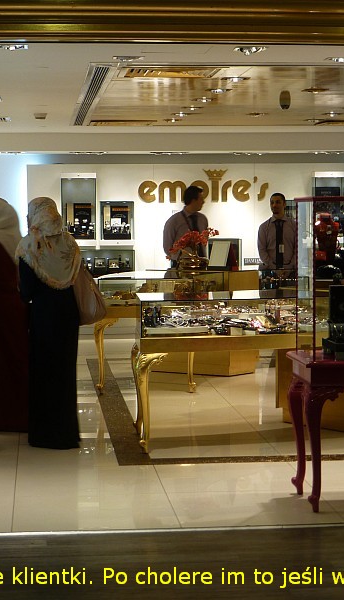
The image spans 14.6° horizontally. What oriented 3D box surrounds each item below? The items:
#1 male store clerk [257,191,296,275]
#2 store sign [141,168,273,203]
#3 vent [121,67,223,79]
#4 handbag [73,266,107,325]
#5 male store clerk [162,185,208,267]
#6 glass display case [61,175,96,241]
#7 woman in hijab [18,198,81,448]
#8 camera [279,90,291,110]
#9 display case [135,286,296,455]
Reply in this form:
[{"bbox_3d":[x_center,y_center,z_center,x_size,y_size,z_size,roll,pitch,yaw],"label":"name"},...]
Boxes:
[{"bbox_3d":[1.145,-0.314,14.390,0.500,1.663,0.320,0,4,1],"label":"male store clerk"},{"bbox_3d":[0.396,-1.357,15.998,1.588,0.411,0.050,-1,4,-6],"label":"store sign"},{"bbox_3d":[-0.022,-1.418,8.316,0.651,0.050,0.651,-1,4,-6],"label":"vent"},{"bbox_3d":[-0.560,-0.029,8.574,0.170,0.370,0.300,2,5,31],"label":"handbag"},{"bbox_3d":[0.140,-0.264,13.288,0.490,1.727,0.310,-4,5,-44],"label":"male store clerk"},{"bbox_3d":[-1.105,-1.097,15.900,0.420,0.810,0.270,-1,4,-6],"label":"glass display case"},{"bbox_3d":[-0.772,0.139,8.564,0.430,1.583,0.310,-2,4,-28],"label":"woman in hijab"},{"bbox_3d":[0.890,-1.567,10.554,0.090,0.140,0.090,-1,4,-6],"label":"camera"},{"bbox_3d":[0.387,0.442,8.657,1.280,0.950,0.800,-1,4,-6],"label":"display case"}]

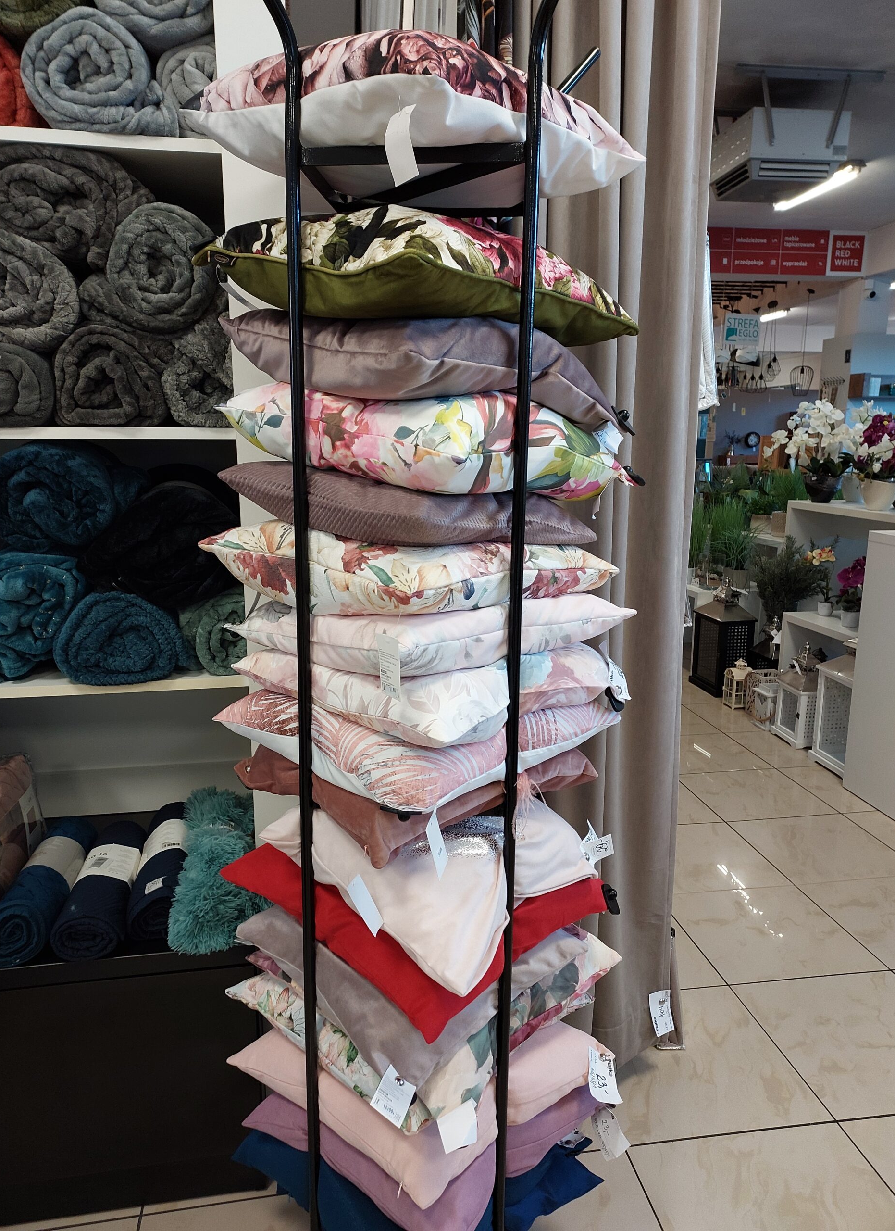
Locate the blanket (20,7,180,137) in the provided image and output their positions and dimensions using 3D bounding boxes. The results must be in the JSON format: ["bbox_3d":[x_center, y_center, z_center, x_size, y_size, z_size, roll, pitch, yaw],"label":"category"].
[{"bbox_3d":[-0.536,-0.820,1.618,0.210,0.175,0.400,-2,12,-11],"label":"blanket"}]

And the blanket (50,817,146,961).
[{"bbox_3d":[-0.634,0.496,1.849,0.120,0.100,0.370,-2,12,-8],"label":"blanket"}]

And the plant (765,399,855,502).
[{"bbox_3d":[1.677,-0.764,4.600,0.330,0.475,0.350,-2,12,-10],"label":"plant"}]

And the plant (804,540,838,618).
[{"bbox_3d":[1.738,-0.164,4.593,0.105,0.323,0.125,-11,17,-42],"label":"plant"}]

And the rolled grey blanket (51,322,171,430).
[{"bbox_3d":[-0.573,-0.424,1.802,0.175,0.156,0.450,-2,12,-10],"label":"rolled grey blanket"}]

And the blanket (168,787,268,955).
[{"bbox_3d":[-0.441,0.479,1.989,0.180,0.160,0.470,-2,12,-10],"label":"blanket"}]

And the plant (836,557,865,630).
[{"bbox_3d":[1.798,-0.110,4.387,0.150,0.320,0.170,-10,15,-40],"label":"plant"}]

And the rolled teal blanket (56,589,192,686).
[{"bbox_3d":[-0.580,-0.004,1.876,0.220,0.154,0.450,-2,12,-10],"label":"rolled teal blanket"}]

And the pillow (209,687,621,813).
[{"bbox_3d":[-0.045,0.157,1.494,0.430,0.125,0.430,13,17,43],"label":"pillow"}]

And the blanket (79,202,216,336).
[{"bbox_3d":[-0.488,-0.565,1.685,0.190,0.185,0.400,-2,12,-11],"label":"blanket"}]

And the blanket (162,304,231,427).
[{"bbox_3d":[-0.425,-0.424,1.732,0.115,0.170,0.380,-2,12,-11],"label":"blanket"}]

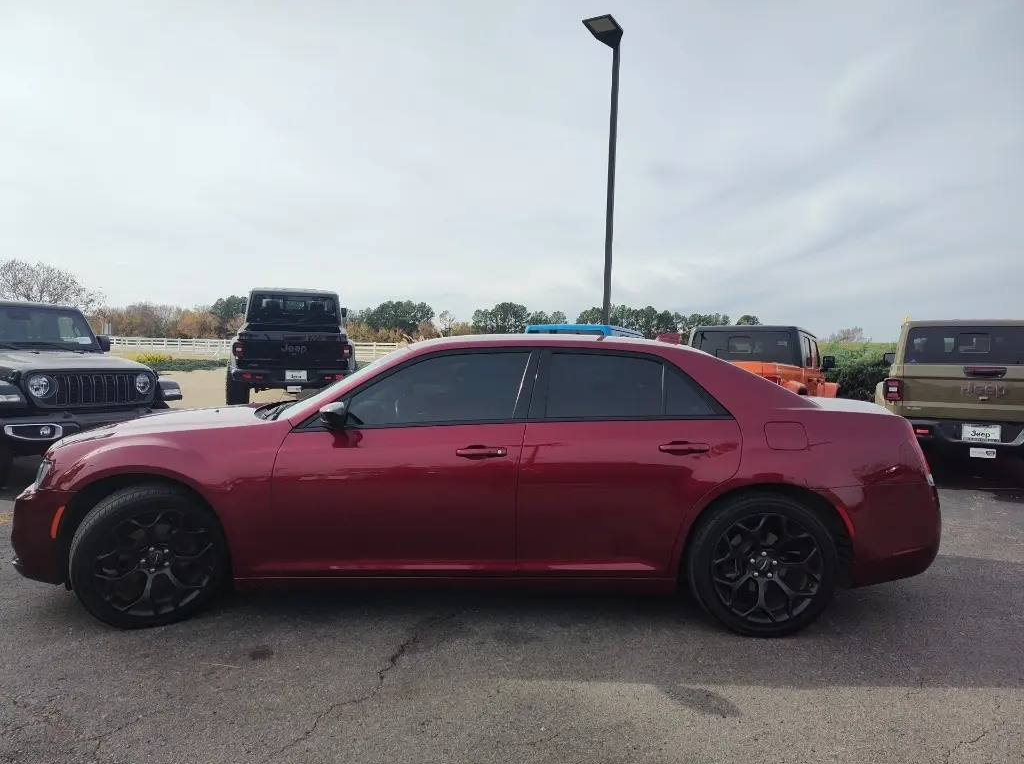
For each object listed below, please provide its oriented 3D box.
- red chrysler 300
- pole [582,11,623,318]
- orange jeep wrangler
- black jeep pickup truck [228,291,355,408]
[{"bbox_3d":[-0.125,0.459,4.220,5.040,1.485,1.950,1,3,0],"label":"red chrysler 300"},{"bbox_3d":[1.930,-3.500,15.050,0.600,8.450,1.250,3,3,29],"label":"pole"},{"bbox_3d":[3.660,0.139,10.200,1.920,1.880,5.350,3,4,32],"label":"orange jeep wrangler"},{"bbox_3d":[-3.860,-0.420,12.050,1.970,2.100,5.350,0,3,-17],"label":"black jeep pickup truck"}]

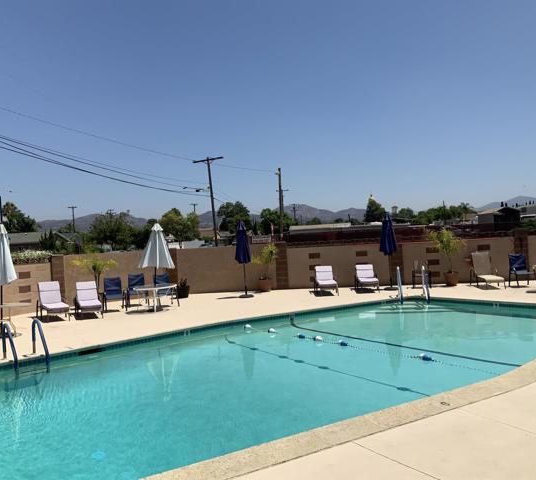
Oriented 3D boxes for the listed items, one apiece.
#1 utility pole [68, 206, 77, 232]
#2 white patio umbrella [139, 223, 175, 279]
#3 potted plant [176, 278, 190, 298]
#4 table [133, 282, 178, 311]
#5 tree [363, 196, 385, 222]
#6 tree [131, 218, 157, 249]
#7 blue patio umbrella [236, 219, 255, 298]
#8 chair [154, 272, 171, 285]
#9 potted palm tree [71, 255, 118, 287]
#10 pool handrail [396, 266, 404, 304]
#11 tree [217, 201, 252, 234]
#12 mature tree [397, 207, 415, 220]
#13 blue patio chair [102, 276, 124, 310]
[{"bbox_3d":[-39.749,-1.181,109.970,1.900,11.193,0.600,-3,0,-20],"label":"utility pole"},{"bbox_3d":[-3.076,0.728,14.877,0.980,2.430,0.980,-3,0,-11],"label":"white patio umbrella"},{"bbox_3d":[-2.849,1.620,18.042,0.430,0.660,0.430,-3,0,-9],"label":"potted plant"},{"bbox_3d":[-3.120,1.607,14.862,1.220,0.680,1.220,-3,0,-11],"label":"table"},{"bbox_3d":[20.872,-4.154,105.035,4.400,8.350,4.400,-3,0,0],"label":"tree"},{"bbox_3d":[-11.949,0.272,51.987,2.800,4.722,2.800,-3,0,-13],"label":"tree"},{"bbox_3d":[-0.807,0.609,17.656,0.570,2.510,0.570,-5,0,0],"label":"blue patio umbrella"},{"bbox_3d":[-2.946,1.478,15.793,0.630,0.930,0.700,-3,0,-22],"label":"chair"},{"bbox_3d":[-5.583,1.292,17.218,1.450,1.630,1.300,-3,1,-27],"label":"potted palm tree"},{"bbox_3d":[3.682,1.273,14.892,0.120,1.030,0.650,-3,0,3],"label":"pool handrail"},{"bbox_3d":[-5.112,-2.376,85.033,5.900,7.780,5.900,-3,0,0],"label":"tree"},{"bbox_3d":[21.960,-2.072,84.983,3.600,6.169,3.600,-3,0,15],"label":"mature tree"},{"bbox_3d":[-4.424,1.553,15.393,0.630,0.930,0.700,-3,0,-23],"label":"blue patio chair"}]

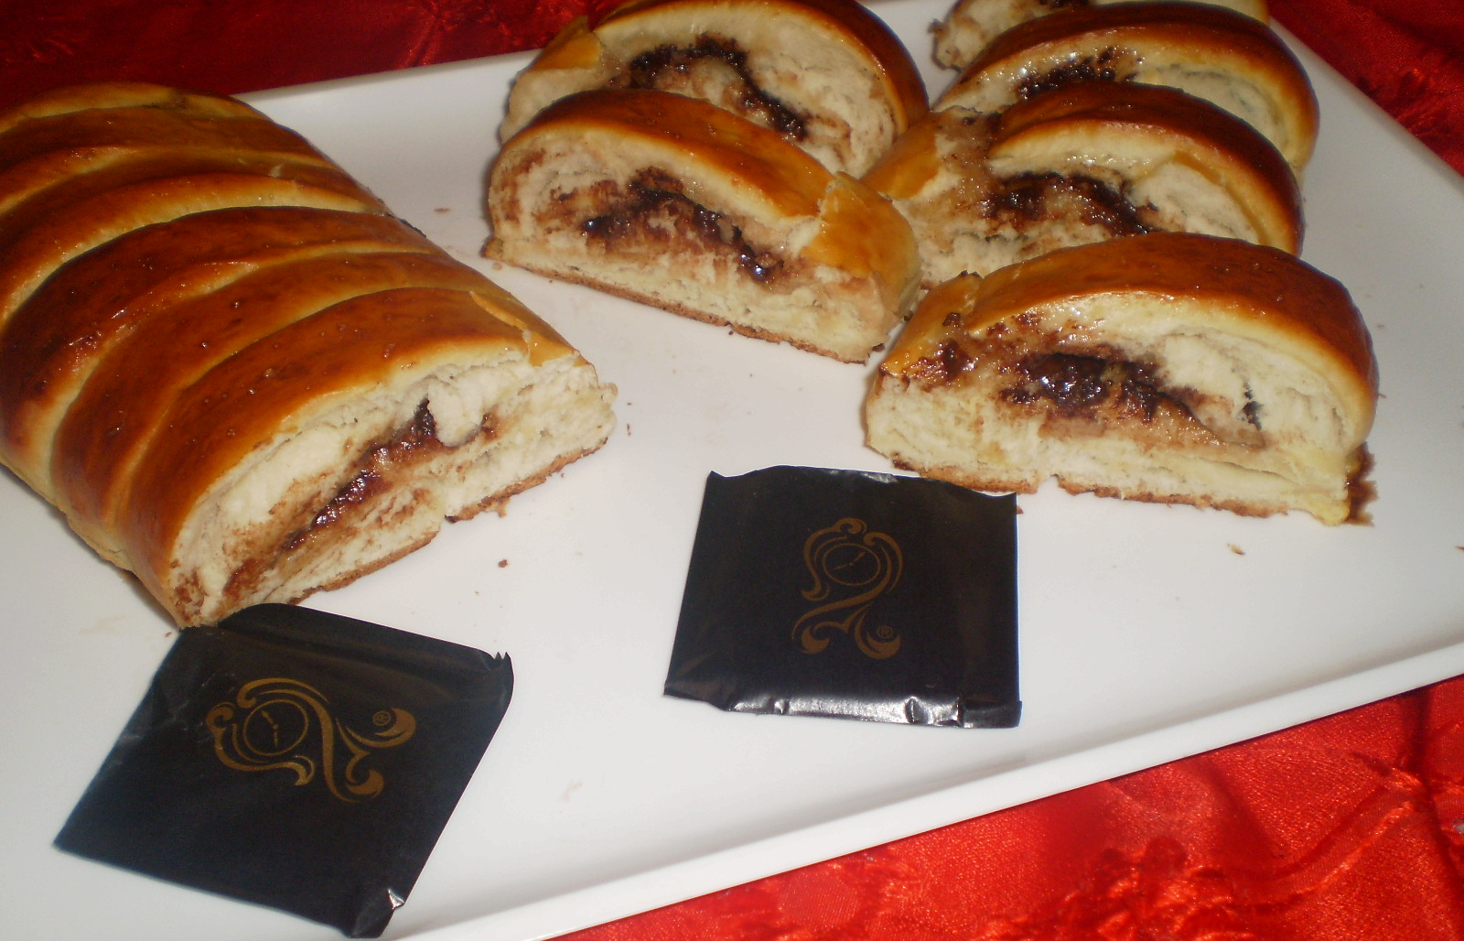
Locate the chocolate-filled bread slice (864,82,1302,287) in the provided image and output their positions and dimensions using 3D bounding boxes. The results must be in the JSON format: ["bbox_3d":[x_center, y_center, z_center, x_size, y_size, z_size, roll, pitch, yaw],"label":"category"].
[{"bbox_3d":[0.073,-0.054,0.306,0.084,0.042,0.021,15,46,17],"label":"chocolate-filled bread slice"}]

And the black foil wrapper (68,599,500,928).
[{"bbox_3d":[-0.069,0.043,0.235,0.054,0.005,0.051,10,45,11],"label":"black foil wrapper"}]

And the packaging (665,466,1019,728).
[{"bbox_3d":[0.020,0.020,0.257,0.055,0.005,0.053,4,44,6],"label":"packaging"}]

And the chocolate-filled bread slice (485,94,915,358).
[{"bbox_3d":[-0.008,-0.053,0.309,0.096,0.040,0.018,17,47,19],"label":"chocolate-filled bread slice"}]

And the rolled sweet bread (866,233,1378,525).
[{"bbox_3d":[0.071,-0.019,0.270,0.089,0.041,0.021,9,44,11],"label":"rolled sweet bread"}]

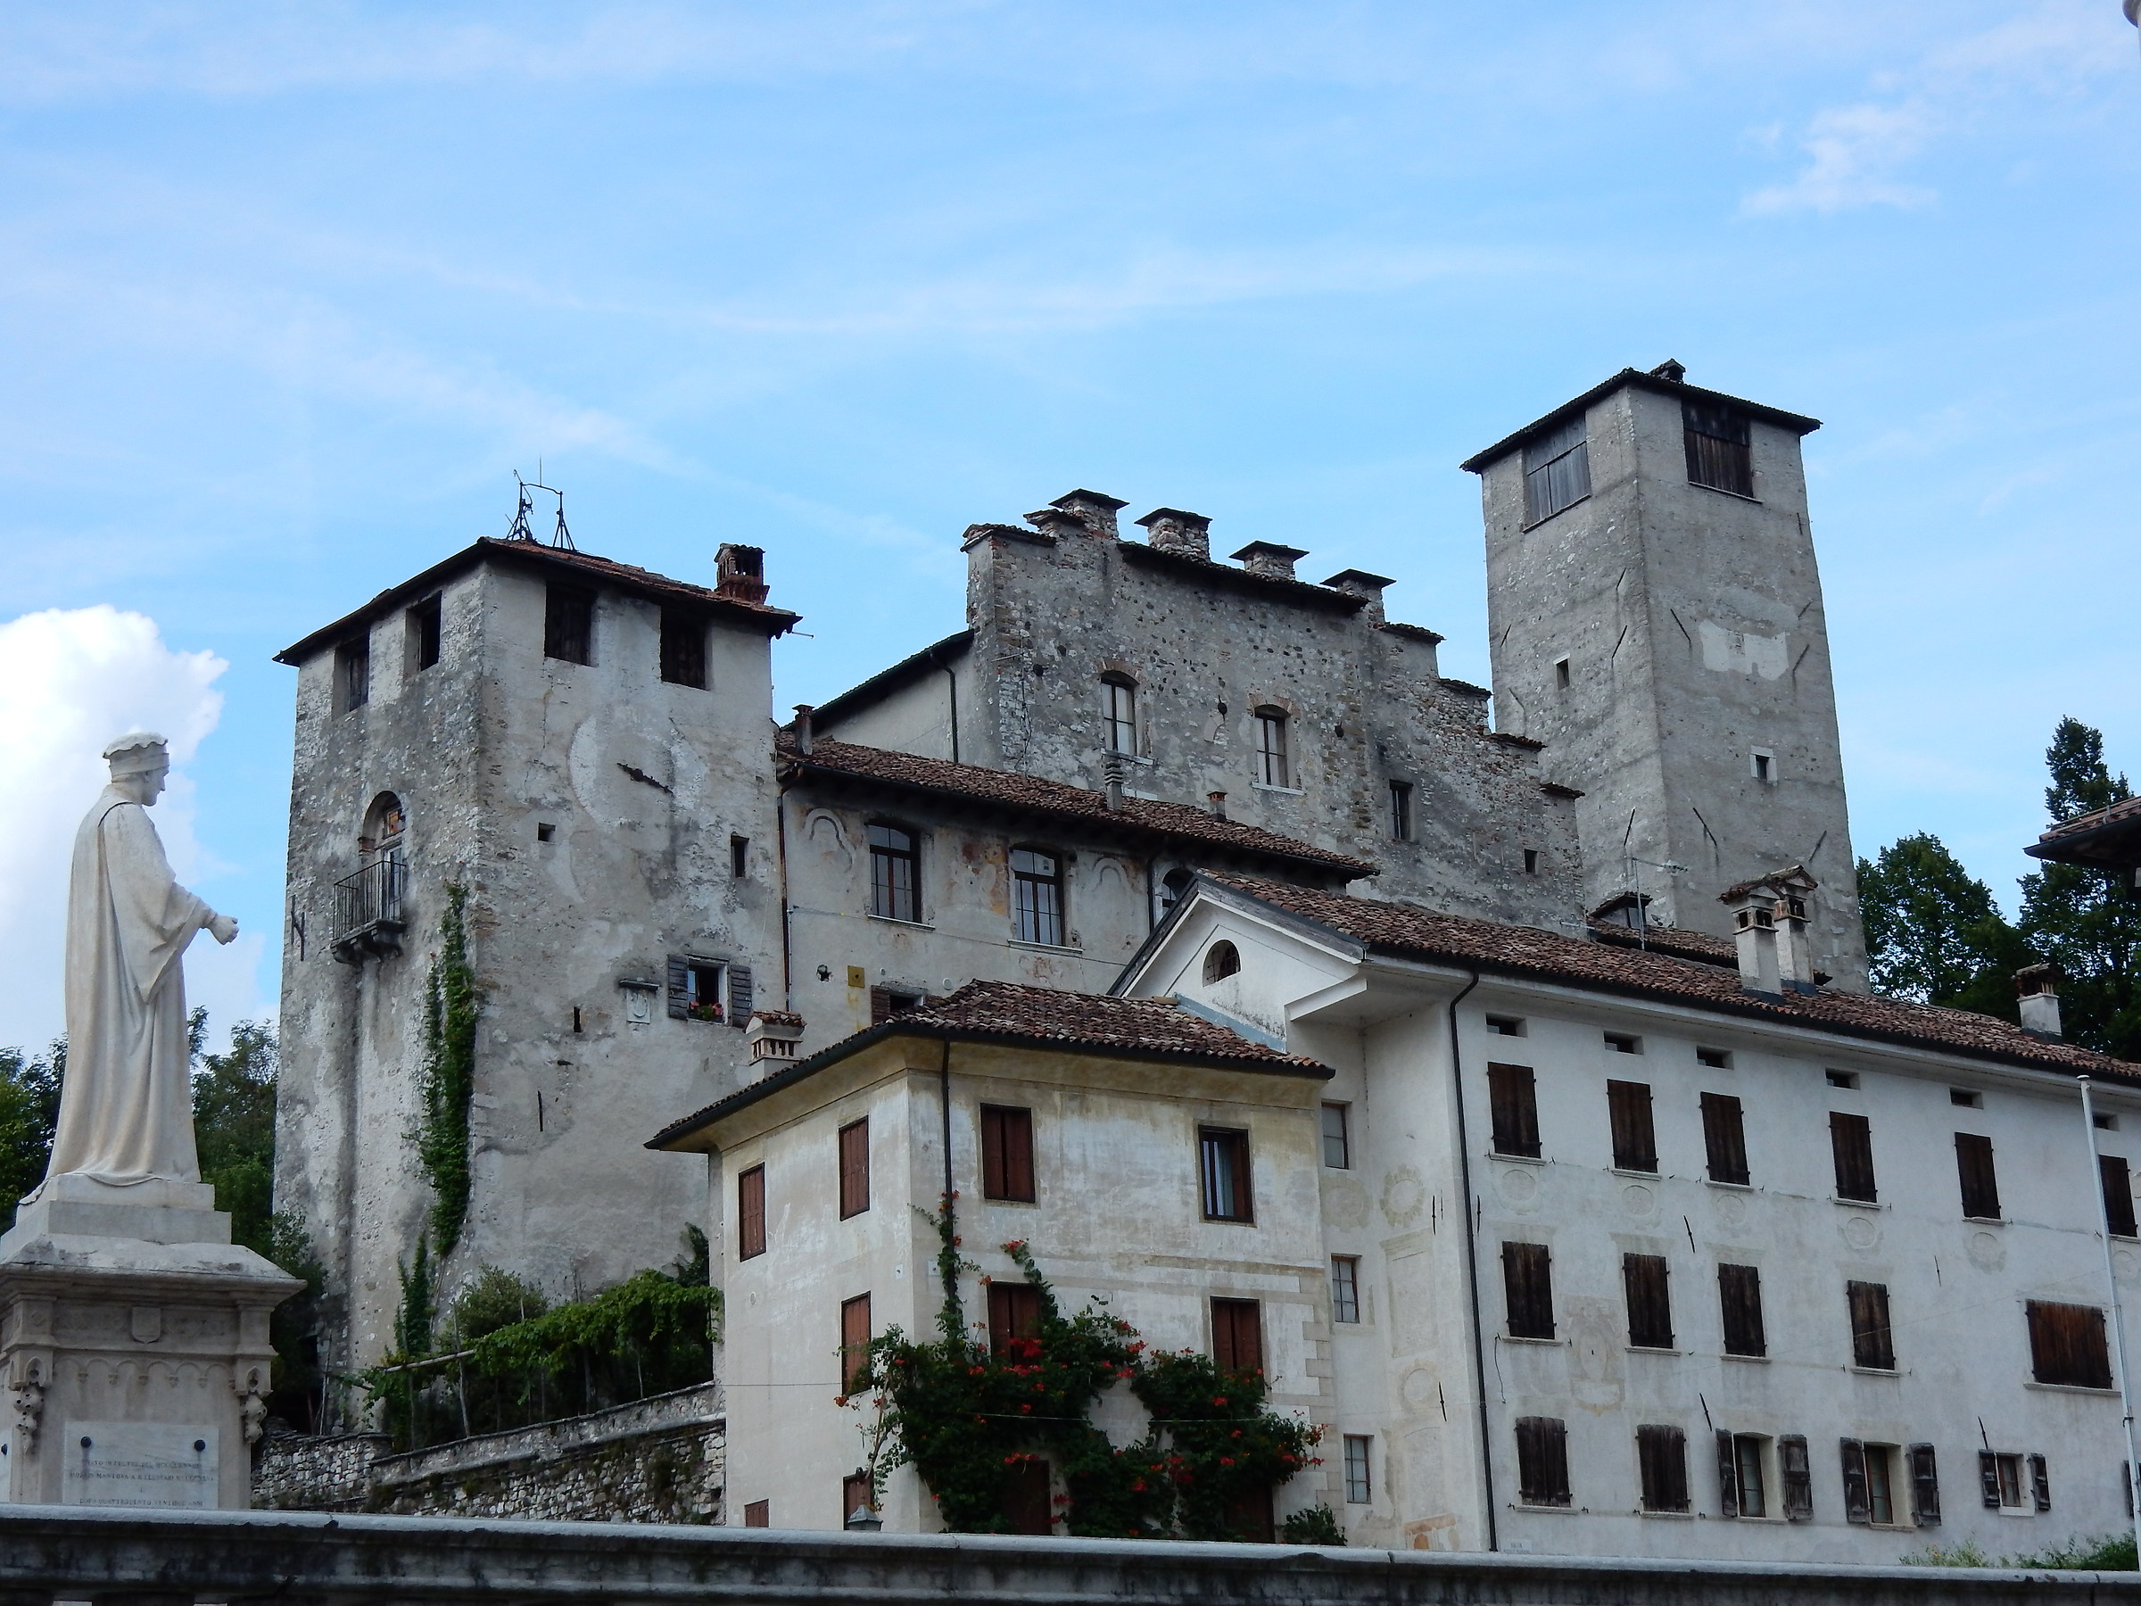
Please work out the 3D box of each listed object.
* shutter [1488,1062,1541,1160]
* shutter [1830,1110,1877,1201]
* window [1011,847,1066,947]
[{"bbox_3d":[6.841,4.736,57.111,0.993,1.412,0.060,11,-21,-38],"label":"shutter"},{"bbox_3d":[13.604,6.167,64.447,0.991,1.516,0.060,11,-21,-36],"label":"shutter"},{"bbox_3d":[-0.687,1.873,73.832,1.240,1.920,0.200,12,-23,-38],"label":"window"}]

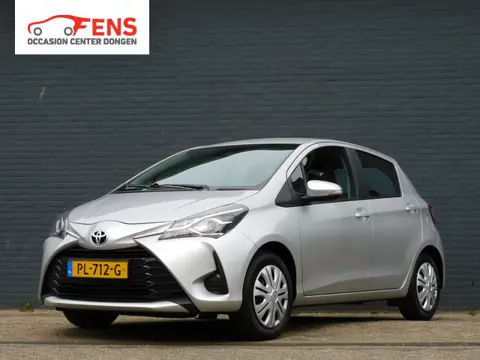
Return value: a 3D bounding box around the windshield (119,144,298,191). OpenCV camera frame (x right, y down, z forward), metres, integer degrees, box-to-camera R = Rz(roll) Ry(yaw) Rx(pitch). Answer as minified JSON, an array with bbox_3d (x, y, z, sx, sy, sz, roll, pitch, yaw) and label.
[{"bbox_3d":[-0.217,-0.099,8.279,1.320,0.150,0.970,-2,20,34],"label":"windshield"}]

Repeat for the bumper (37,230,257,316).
[{"bbox_3d":[-0.750,0.609,7.472,1.690,0.520,0.640,-2,-4,34],"label":"bumper"}]

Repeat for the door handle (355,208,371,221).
[{"bbox_3d":[0.940,0.271,8.482,0.055,0.065,0.220,-2,-4,34],"label":"door handle"}]

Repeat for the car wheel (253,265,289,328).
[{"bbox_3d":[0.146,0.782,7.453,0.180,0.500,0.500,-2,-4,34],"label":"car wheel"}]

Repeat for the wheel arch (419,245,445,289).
[{"bbox_3d":[1.576,0.759,9.497,0.170,0.420,0.640,-2,-4,34],"label":"wheel arch"}]

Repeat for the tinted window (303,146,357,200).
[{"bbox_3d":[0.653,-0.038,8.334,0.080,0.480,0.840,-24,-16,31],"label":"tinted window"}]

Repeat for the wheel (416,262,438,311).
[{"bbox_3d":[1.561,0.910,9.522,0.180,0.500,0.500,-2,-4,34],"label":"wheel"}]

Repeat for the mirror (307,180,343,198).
[{"bbox_3d":[0.606,0.068,7.862,0.240,0.140,0.170,-2,-4,34],"label":"mirror"}]

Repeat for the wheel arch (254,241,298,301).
[{"bbox_3d":[0.176,0.626,7.442,0.170,0.430,0.640,-2,-4,34],"label":"wheel arch"}]

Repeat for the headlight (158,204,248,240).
[{"bbox_3d":[-0.224,0.277,7.210,0.360,0.240,0.530,-2,-4,34],"label":"headlight"}]

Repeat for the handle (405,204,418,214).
[{"bbox_3d":[1.417,0.251,9.188,0.055,0.065,0.220,-2,-4,34],"label":"handle"}]

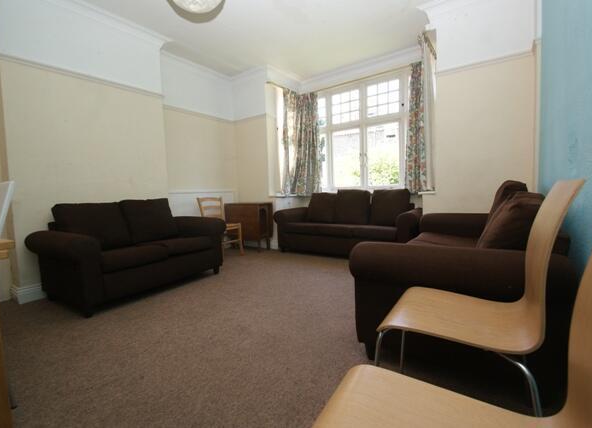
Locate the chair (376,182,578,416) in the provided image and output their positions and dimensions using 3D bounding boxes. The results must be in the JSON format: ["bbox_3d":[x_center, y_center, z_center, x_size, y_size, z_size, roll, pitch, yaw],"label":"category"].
[{"bbox_3d":[0.524,0.347,0.878,0.496,0.882,0.402,1,5,35],"label":"chair"}]

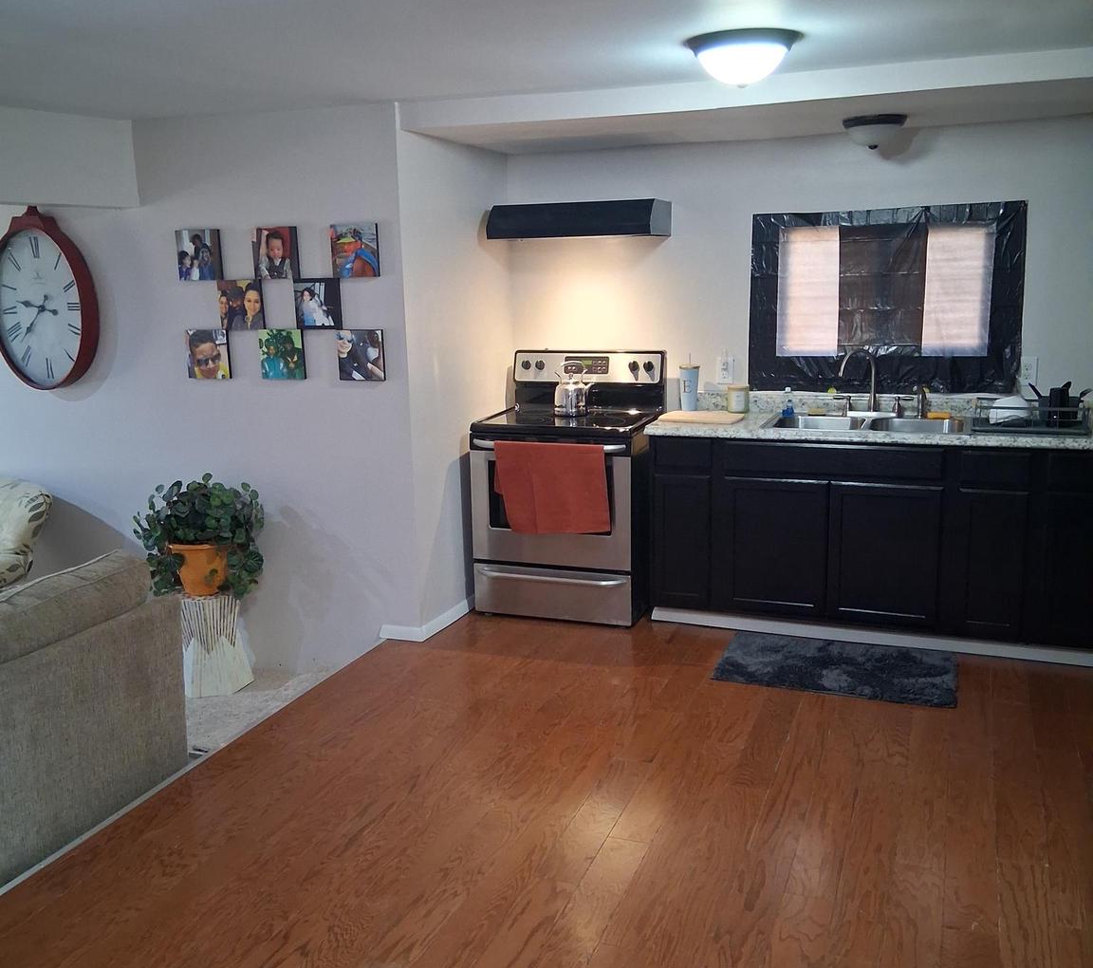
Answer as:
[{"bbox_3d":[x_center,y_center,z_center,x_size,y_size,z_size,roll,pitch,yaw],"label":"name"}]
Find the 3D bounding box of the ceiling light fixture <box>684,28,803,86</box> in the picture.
[{"bbox_3d":[0.595,-1.262,3.294,0.352,0.133,0.352,3,12,20],"label":"ceiling light fixture"}]

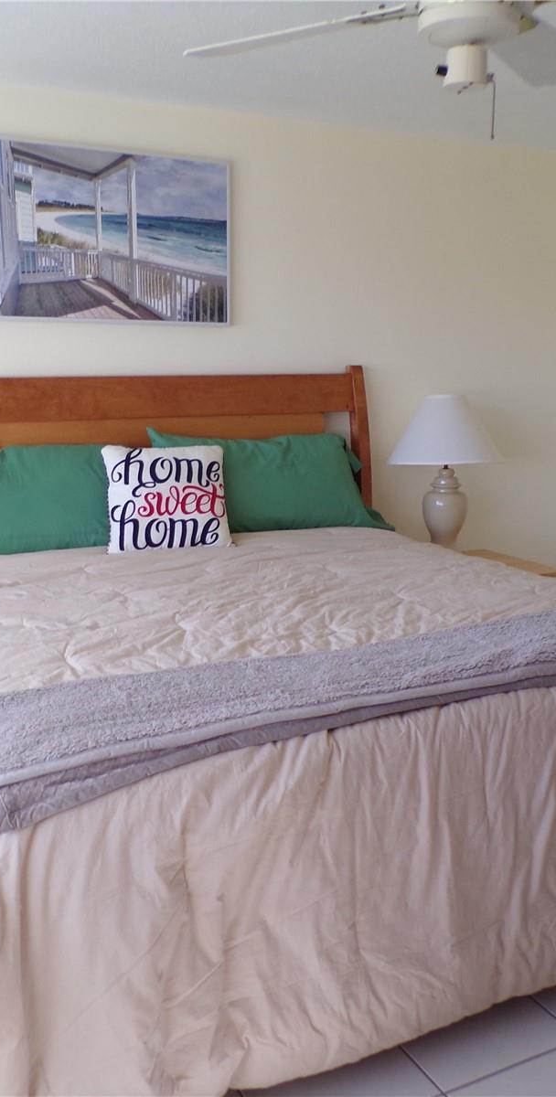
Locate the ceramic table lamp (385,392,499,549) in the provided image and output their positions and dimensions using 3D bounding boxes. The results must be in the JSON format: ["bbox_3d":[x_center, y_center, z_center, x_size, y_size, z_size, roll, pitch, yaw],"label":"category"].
[{"bbox_3d":[0.669,-0.262,4.095,0.455,0.710,0.455,-1,10,0],"label":"ceramic table lamp"}]

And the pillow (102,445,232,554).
[{"bbox_3d":[-0.372,-0.164,3.418,0.420,0.390,0.130,-5,-11,-21],"label":"pillow"}]

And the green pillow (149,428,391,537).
[{"bbox_3d":[-0.042,-0.247,3.773,0.880,0.400,0.170,-6,-16,-26],"label":"green pillow"}]

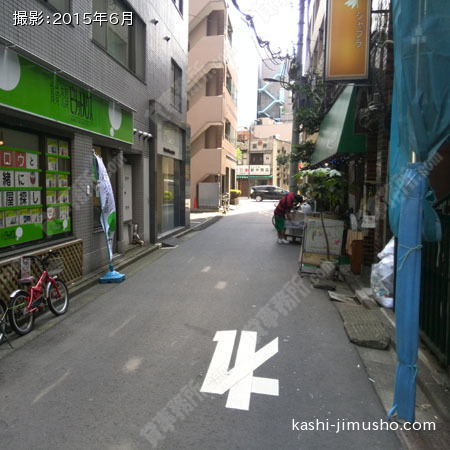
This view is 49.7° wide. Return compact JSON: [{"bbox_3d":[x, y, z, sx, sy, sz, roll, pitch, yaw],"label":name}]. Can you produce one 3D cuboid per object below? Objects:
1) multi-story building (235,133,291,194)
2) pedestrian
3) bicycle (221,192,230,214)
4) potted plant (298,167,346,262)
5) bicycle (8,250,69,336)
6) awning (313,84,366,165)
[{"bbox_3d":[4.240,-7.397,63.844,6.500,7.700,9.000,2,5,11],"label":"multi-story building"},{"bbox_3d":[1.720,-0.192,13.350,0.800,1.400,0.500,1,5,5],"label":"pedestrian"},{"bbox_3d":[0.054,-1.185,27.353,0.560,1.080,1.750,1,5,5],"label":"bicycle"},{"bbox_3d":[1.703,-0.096,8.572,0.800,1.859,0.760,0,5,0],"label":"potted plant"},{"bbox_3d":[-2.091,0.709,5.353,0.470,0.790,1.210,2,5,9],"label":"bicycle"},{"bbox_3d":[2.679,-2.321,11.978,0.545,1.470,5.950,1,5,5],"label":"awning"}]

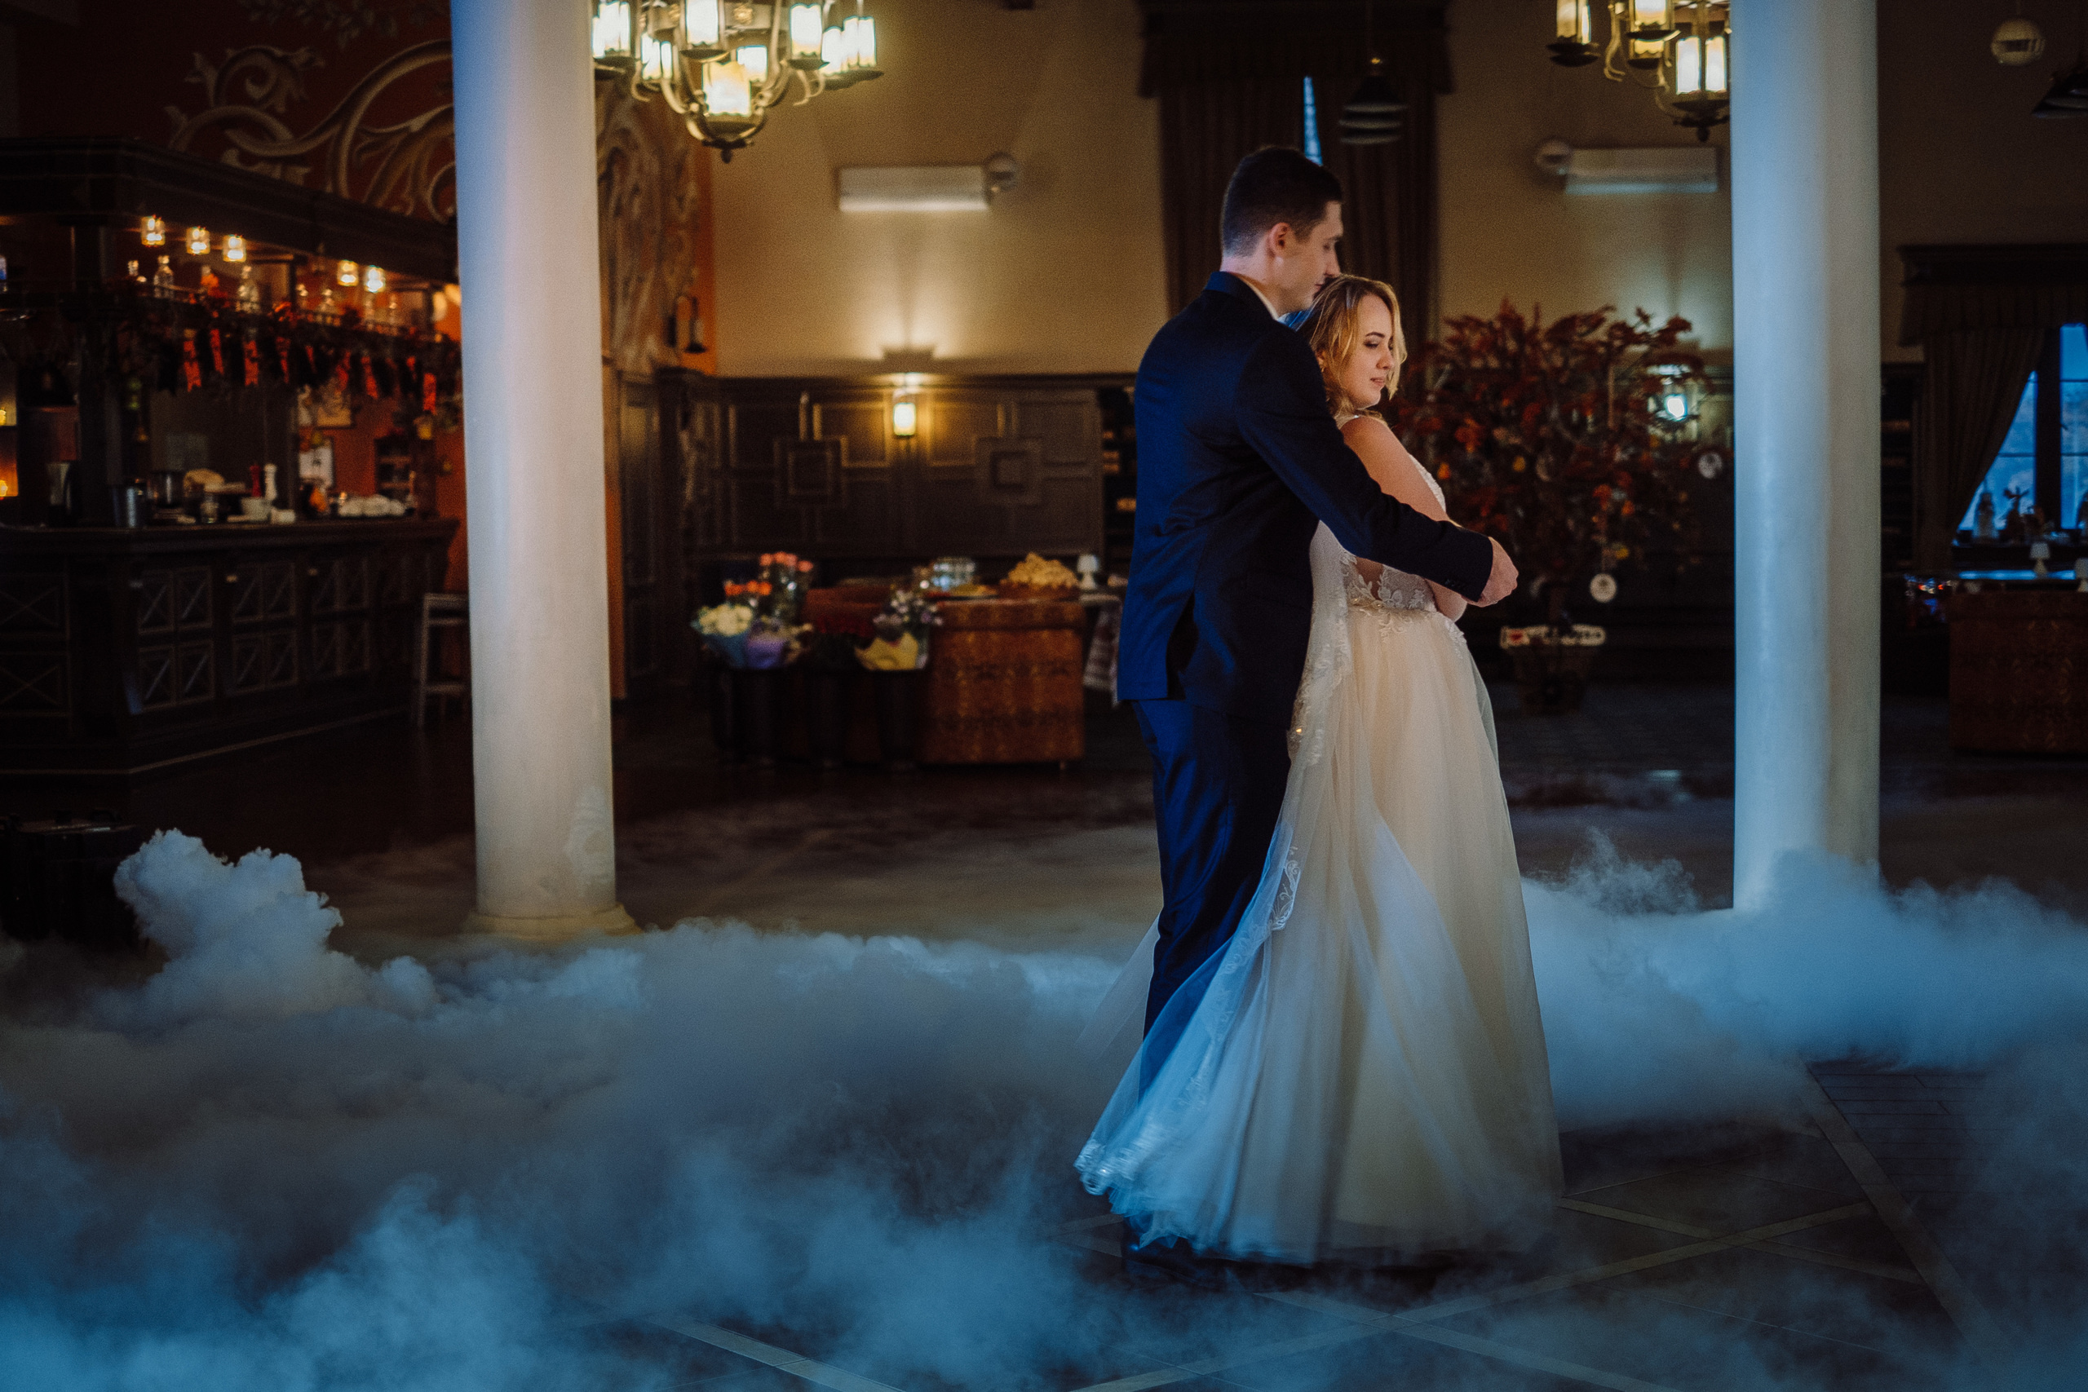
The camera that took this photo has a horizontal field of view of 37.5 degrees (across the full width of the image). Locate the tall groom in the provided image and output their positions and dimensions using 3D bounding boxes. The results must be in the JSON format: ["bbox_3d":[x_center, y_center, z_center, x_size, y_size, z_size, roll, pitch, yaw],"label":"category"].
[{"bbox_3d":[0.454,-0.004,5.200,0.650,1.835,0.540,-2,4,-22],"label":"tall groom"}]

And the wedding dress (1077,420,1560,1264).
[{"bbox_3d":[0.469,0.235,5.250,0.780,1.310,0.760,-2,4,-18],"label":"wedding dress"}]

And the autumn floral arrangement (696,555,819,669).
[{"bbox_3d":[-1.366,-0.390,14.500,0.580,0.550,0.480,-1,4,0],"label":"autumn floral arrangement"}]

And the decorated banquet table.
[{"bbox_3d":[-0.490,-0.086,15.000,1.380,0.770,0.950,-1,4,3],"label":"decorated banquet table"}]

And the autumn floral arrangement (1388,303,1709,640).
[{"bbox_3d":[2.816,-1.251,17.200,1.800,1.900,1.550,-1,4,0],"label":"autumn floral arrangement"}]

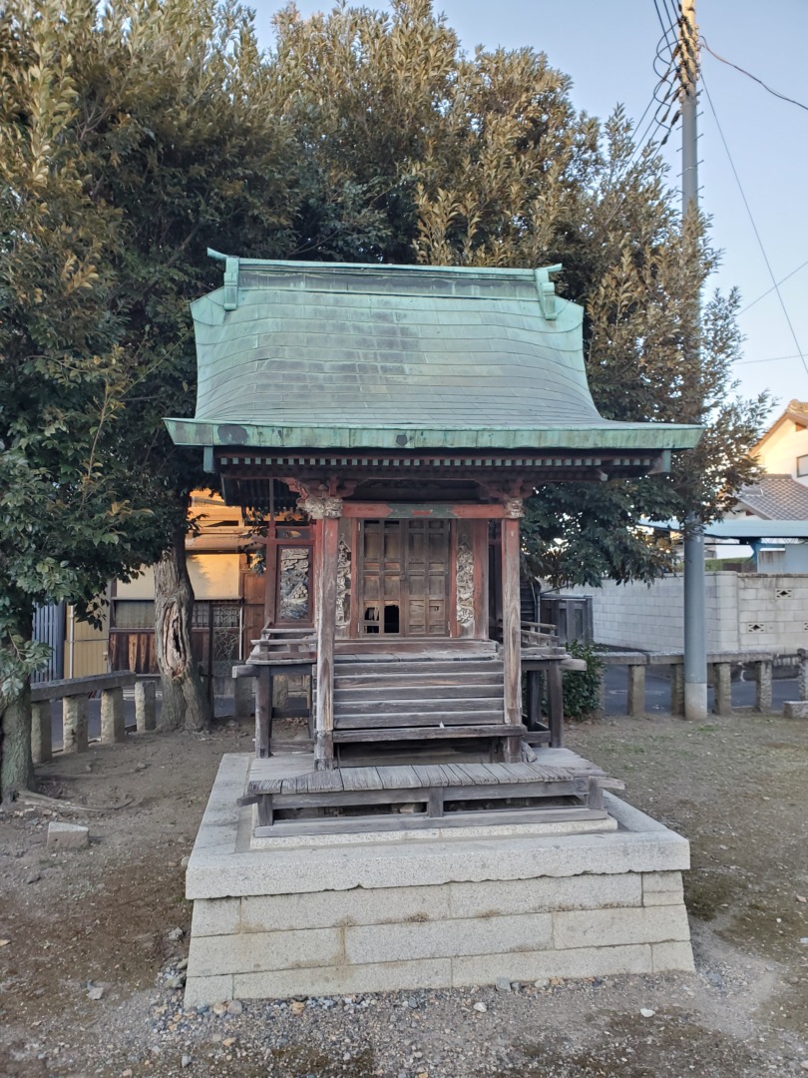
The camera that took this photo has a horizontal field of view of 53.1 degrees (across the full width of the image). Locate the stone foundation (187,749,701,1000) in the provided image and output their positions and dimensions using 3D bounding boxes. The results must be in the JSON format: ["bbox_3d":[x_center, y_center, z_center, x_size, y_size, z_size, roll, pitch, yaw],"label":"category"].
[{"bbox_3d":[0.017,1.553,4.200,2.006,0.519,2.176,0,-4,-9],"label":"stone foundation"}]

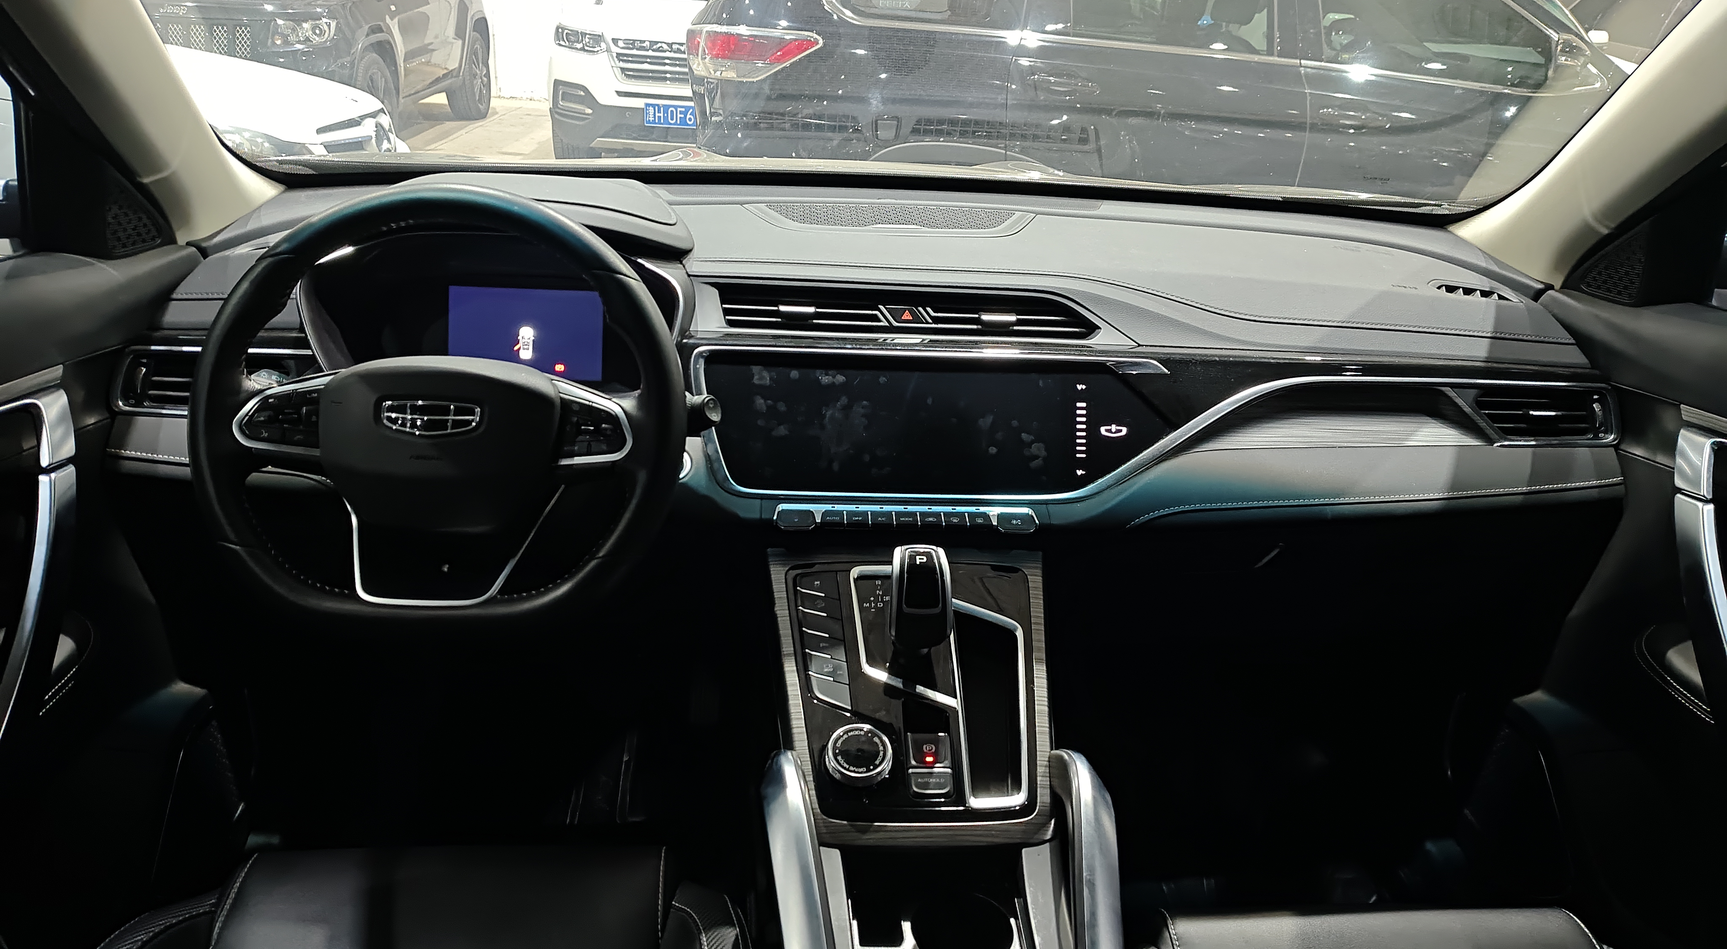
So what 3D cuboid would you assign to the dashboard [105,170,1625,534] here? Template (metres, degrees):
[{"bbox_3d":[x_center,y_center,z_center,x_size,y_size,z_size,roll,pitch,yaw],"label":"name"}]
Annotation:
[{"bbox_3d":[0.028,-0.160,1.218,1.450,0.310,0.500,1,21,-4],"label":"dashboard"}]

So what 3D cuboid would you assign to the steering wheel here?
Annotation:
[{"bbox_3d":[-0.323,-0.051,0.889,0.372,0.347,0.090,1,-2,-4],"label":"steering wheel"}]

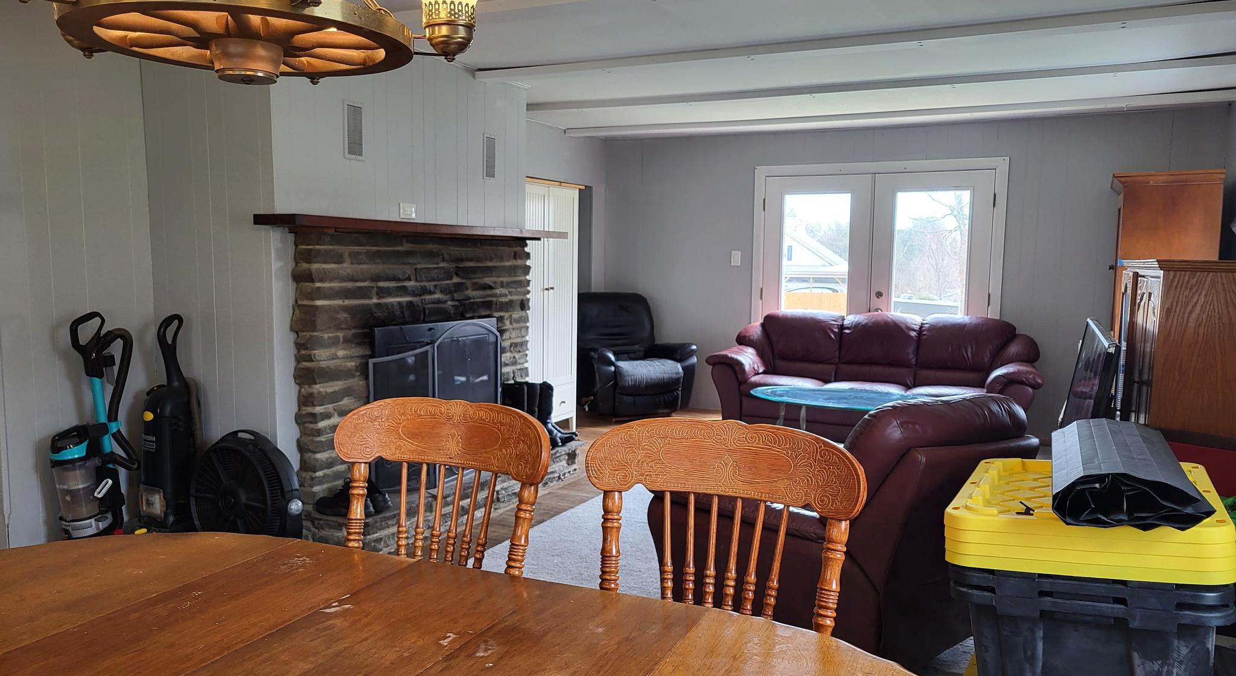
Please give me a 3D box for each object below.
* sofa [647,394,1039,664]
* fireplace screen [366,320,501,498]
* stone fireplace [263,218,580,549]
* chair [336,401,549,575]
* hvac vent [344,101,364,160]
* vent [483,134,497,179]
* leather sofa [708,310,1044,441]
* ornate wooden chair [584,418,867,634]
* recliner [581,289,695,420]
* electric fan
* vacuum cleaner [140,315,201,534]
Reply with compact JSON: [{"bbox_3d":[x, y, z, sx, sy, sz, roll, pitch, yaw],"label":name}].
[{"bbox_3d":[0.870,0.616,3.455,1.060,0.940,1.000,-4,7,-43],"label":"sofa"},{"bbox_3d":[-0.894,0.320,5.047,0.200,0.820,1.080,3,6,26],"label":"fireplace screen"},{"bbox_3d":[-0.872,0.148,5.122,0.620,1.540,2.250,3,6,26],"label":"stone fireplace"},{"bbox_3d":[-0.467,0.689,1.783,0.530,1.080,0.580,3,6,23],"label":"chair"},{"bbox_3d":[-1.323,-1.048,4.692,0.025,0.290,0.143,3,6,26],"label":"hvac vent"},{"bbox_3d":[-0.787,-1.129,5.795,0.025,0.285,0.143,3,6,26],"label":"vent"},{"bbox_3d":[1.994,0.279,7.240,2.400,0.950,0.930,3,6,26],"label":"leather sofa"},{"bbox_3d":[0.089,0.716,1.565,0.530,1.080,0.580,3,6,23],"label":"ornate wooden chair"},{"bbox_3d":[0.115,0.144,8.065,0.930,1.040,0.950,-1,5,-19],"label":"recliner"},{"bbox_3d":[-1.601,0.710,4.010,0.560,0.590,0.200,3,6,27],"label":"electric fan"},{"bbox_3d":[-2.121,0.430,4.382,0.330,1.090,0.340,3,6,26],"label":"vacuum cleaner"}]

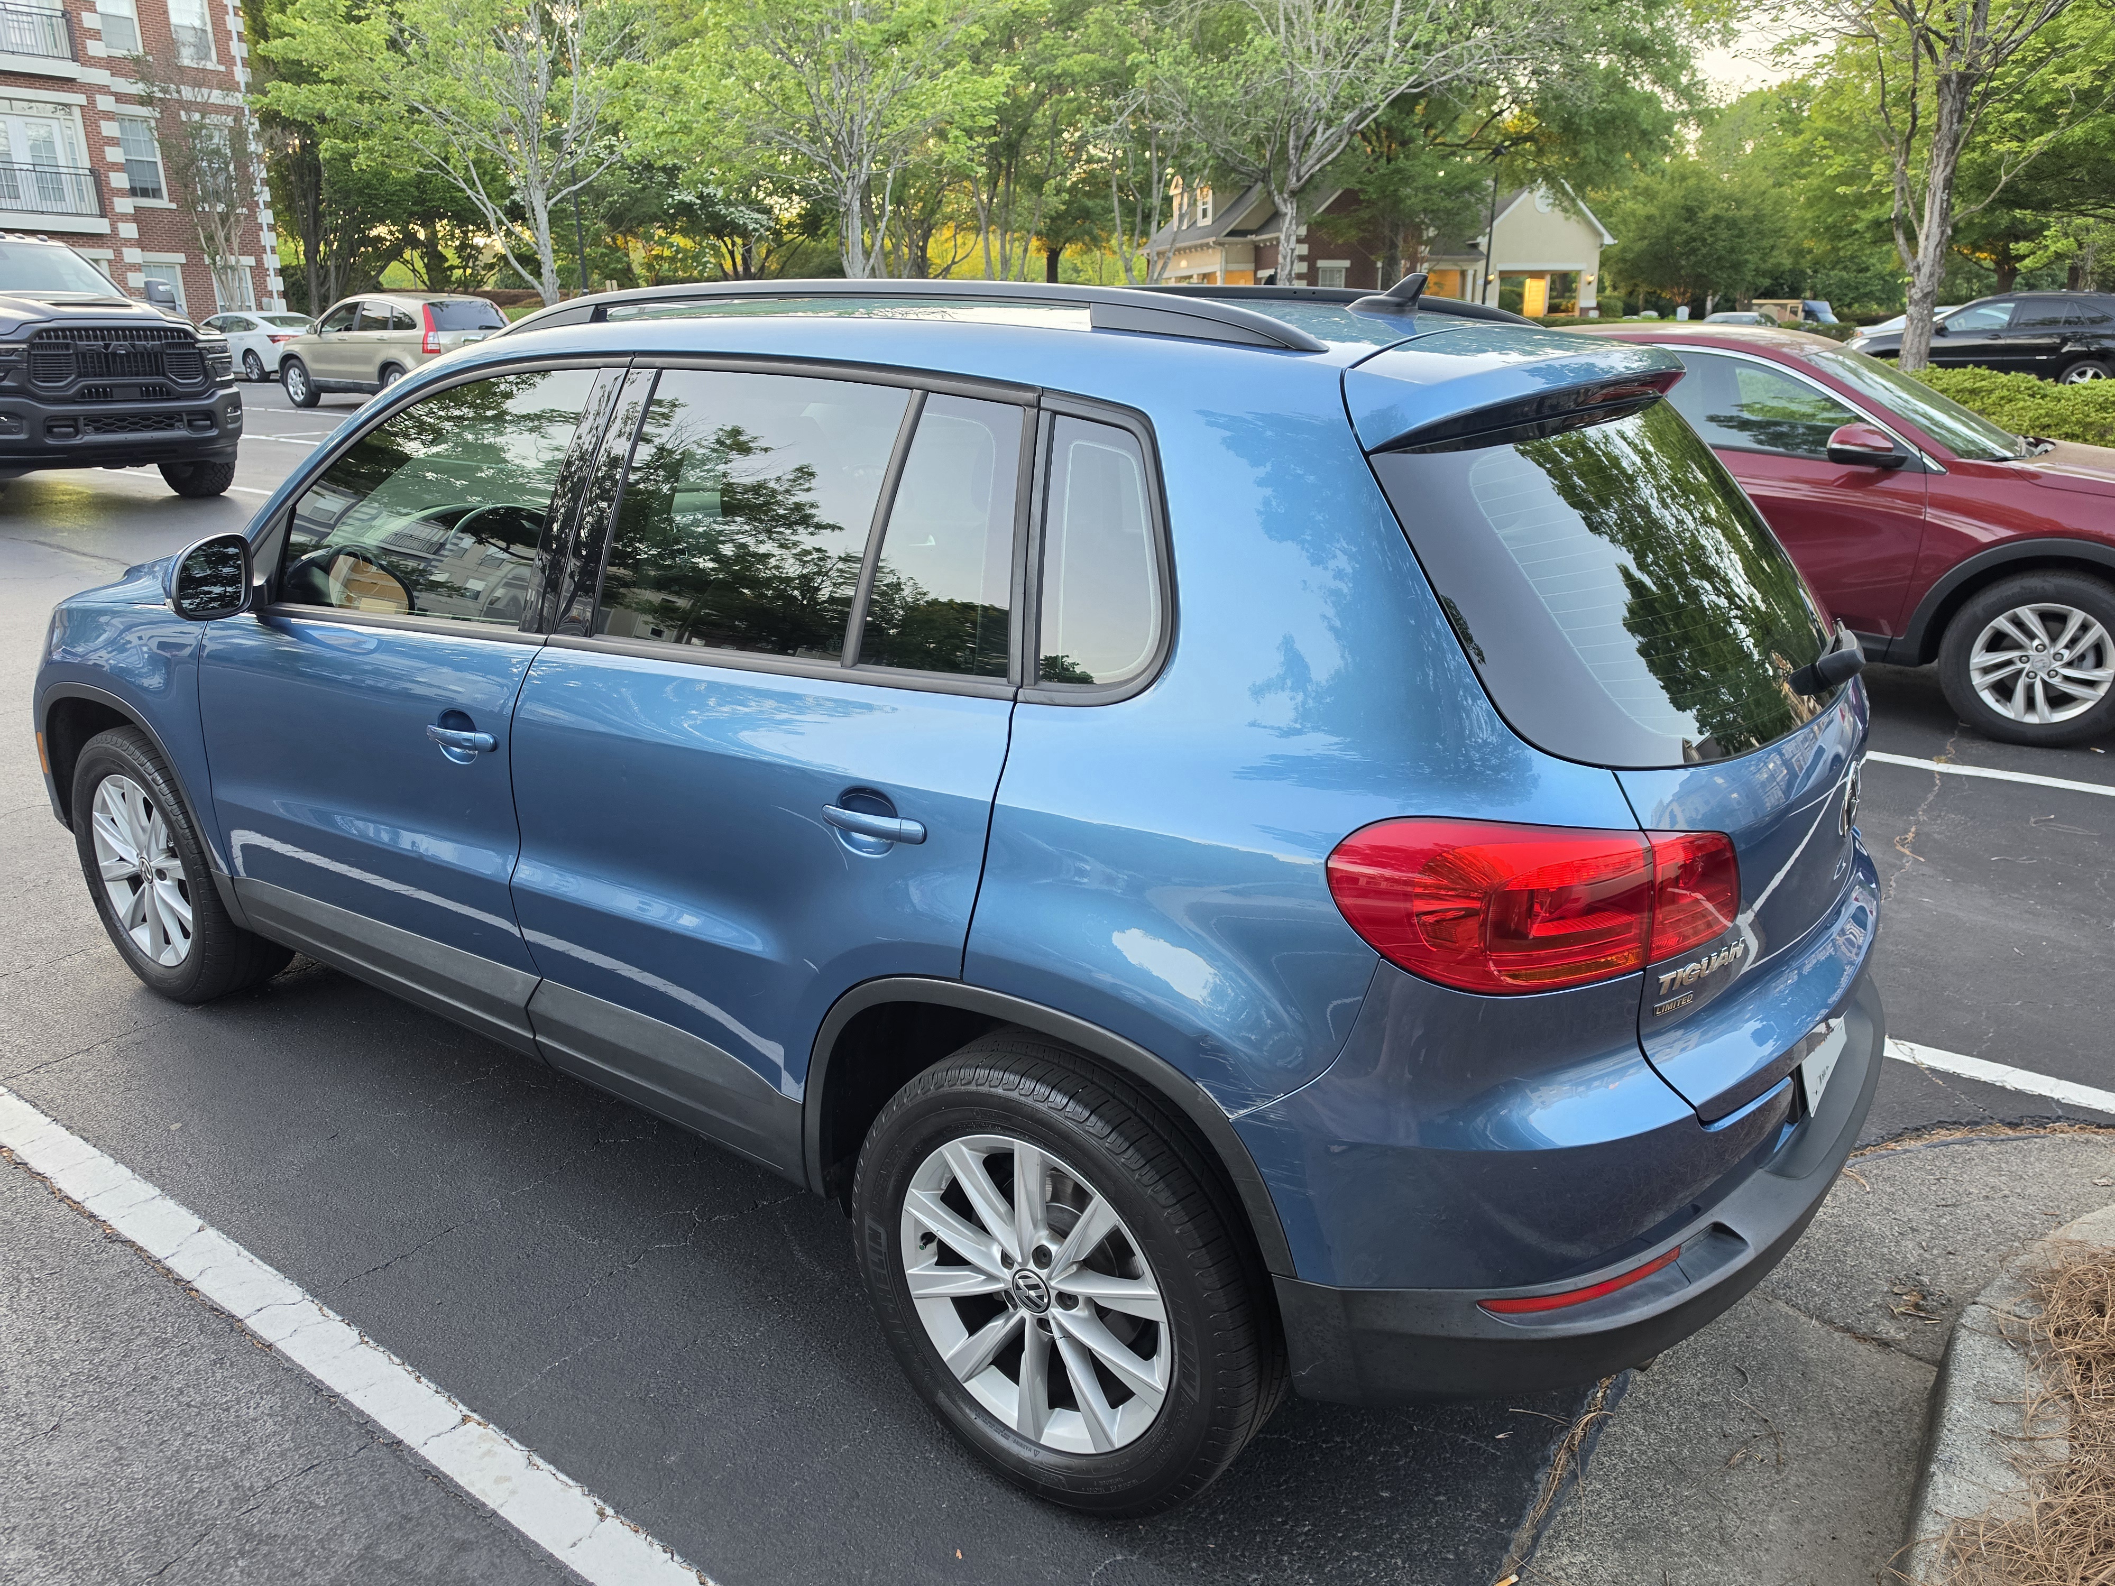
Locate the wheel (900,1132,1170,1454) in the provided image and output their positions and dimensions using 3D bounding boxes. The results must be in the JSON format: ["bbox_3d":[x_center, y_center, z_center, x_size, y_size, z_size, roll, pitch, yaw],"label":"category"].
[{"bbox_3d":[0.005,0.685,2.045,0.472,0.472,0.180,14,22,32],"label":"wheel"}]

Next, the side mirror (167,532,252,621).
[{"bbox_3d":[-1.651,-0.414,2.708,0.120,0.170,0.185,11,21,27],"label":"side mirror"}]

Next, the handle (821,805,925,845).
[{"bbox_3d":[-0.251,0.044,1.912,0.190,0.036,0.050,14,22,32],"label":"handle"}]

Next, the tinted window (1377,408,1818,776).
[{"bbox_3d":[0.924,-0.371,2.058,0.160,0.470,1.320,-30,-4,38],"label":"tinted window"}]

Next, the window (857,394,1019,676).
[{"bbox_3d":[-0.133,-0.333,1.836,0.260,0.375,0.035,11,1,32],"label":"window"}]

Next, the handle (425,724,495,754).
[{"bbox_3d":[-1.036,-0.095,2.433,0.200,0.036,0.050,14,22,32],"label":"handle"}]

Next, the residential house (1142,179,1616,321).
[{"bbox_3d":[10.729,-19.253,50.000,14.000,6.000,10.000,0,19,-5],"label":"residential house"}]

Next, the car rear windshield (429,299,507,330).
[{"bbox_3d":[-8.509,-6.898,20.300,0.090,0.480,1.200,-16,5,37],"label":"car rear windshield"}]

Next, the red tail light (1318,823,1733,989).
[{"bbox_3d":[0.528,0.102,1.583,0.375,0.180,0.290,14,22,32],"label":"red tail light"}]

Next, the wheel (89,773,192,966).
[{"bbox_3d":[-2.142,0.166,3.424,0.472,0.472,0.180,14,22,32],"label":"wheel"}]

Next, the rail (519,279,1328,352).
[{"bbox_3d":[-0.329,-0.720,2.110,1.620,0.095,0.060,14,22,32],"label":"rail"}]

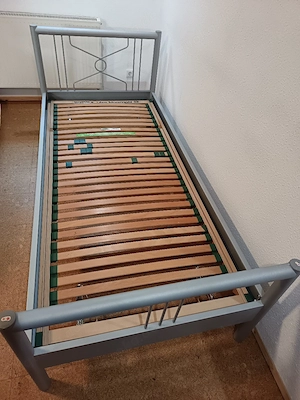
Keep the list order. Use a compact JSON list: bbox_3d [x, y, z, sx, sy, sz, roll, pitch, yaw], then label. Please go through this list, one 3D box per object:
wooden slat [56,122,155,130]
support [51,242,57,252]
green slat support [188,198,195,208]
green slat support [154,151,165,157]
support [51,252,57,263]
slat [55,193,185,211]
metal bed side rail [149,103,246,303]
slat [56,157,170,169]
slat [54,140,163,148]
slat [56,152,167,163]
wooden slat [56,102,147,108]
[{"bbox_3d":[-0.328,-0.576,2.143,0.750,0.022,0.037,-5,47,-14],"label":"wooden slat"},{"bbox_3d":[-0.456,0.226,1.321,0.036,0.025,0.055,-5,46,-14],"label":"support"},{"bbox_3d":[0.252,0.022,1.643,0.036,0.025,0.055,-5,46,-14],"label":"green slat support"},{"bbox_3d":[0.067,-0.324,1.949,0.073,0.018,0.046,-5,46,-14],"label":"green slat support"},{"bbox_3d":[-0.443,0.266,1.283,0.036,0.025,0.055,-5,46,-14],"label":"support"},{"bbox_3d":[-0.144,0.006,1.595,0.750,0.022,0.037,-5,47,-14],"label":"slat"},{"bbox_3d":[0.220,-0.207,1.902,0.042,0.060,1.950,-5,46,-14],"label":"metal bed side rail"},{"bbox_3d":[-0.227,-0.257,1.843,0.750,0.022,0.037,-5,47,-14],"label":"slat"},{"bbox_3d":[-0.269,-0.389,1.967,0.750,0.022,0.037,-5,47,-14],"label":"slat"},{"bbox_3d":[-0.241,-0.301,1.885,0.750,0.022,0.037,-5,47,-14],"label":"slat"},{"bbox_3d":[-0.399,-0.805,2.358,0.750,0.022,0.037,-5,47,-14],"label":"wooden slat"}]

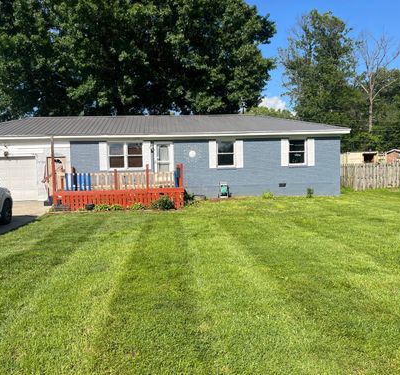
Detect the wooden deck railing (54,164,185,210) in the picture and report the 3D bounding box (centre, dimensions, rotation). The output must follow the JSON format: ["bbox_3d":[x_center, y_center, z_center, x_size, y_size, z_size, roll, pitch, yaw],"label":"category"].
[{"bbox_3d":[-3.528,-0.073,17.145,5.550,1.880,2.100,-1,3,-4],"label":"wooden deck railing"}]

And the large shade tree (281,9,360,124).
[{"bbox_3d":[13.600,-10.596,43.099,9.300,19.100,9.000,-1,3,-4],"label":"large shade tree"}]

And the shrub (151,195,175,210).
[{"bbox_3d":[-1.548,0.619,15.500,0.950,0.620,0.850,-1,3,-4],"label":"shrub"}]

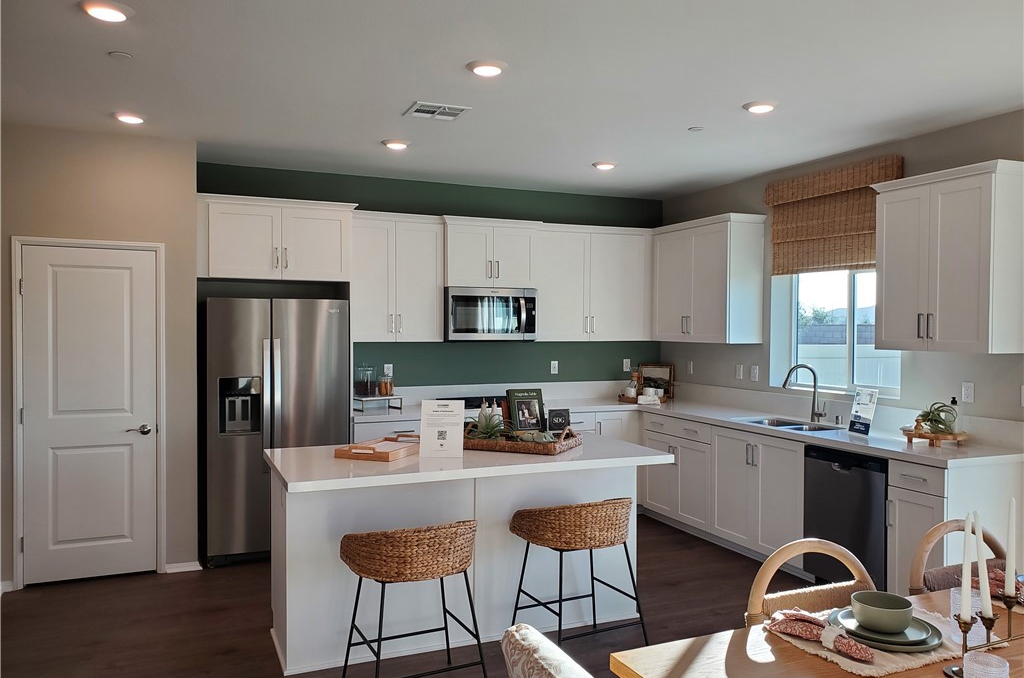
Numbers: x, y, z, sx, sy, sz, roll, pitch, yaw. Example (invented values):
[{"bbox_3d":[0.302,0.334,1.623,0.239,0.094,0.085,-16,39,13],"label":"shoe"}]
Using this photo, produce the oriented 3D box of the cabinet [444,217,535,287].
[{"bbox_3d":[-0.238,-0.692,6.423,0.785,0.550,0.455,0,1,-23],"label":"cabinet"}]

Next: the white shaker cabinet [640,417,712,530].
[{"bbox_3d":[1.546,0.999,6.062,0.625,0.786,0.857,0,1,-23],"label":"white shaker cabinet"}]

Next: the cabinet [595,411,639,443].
[{"bbox_3d":[0.744,0.985,6.609,0.415,0.788,0.619,0,1,-23],"label":"cabinet"}]

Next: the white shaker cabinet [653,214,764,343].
[{"bbox_3d":[1.615,-0.470,6.503,0.365,1.005,1.105,0,1,-23],"label":"white shaker cabinet"}]

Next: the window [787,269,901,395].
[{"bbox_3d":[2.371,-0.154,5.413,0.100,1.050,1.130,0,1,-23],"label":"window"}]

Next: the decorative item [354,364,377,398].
[{"bbox_3d":[-1.124,0.331,5.924,0.157,0.247,0.157,0,1,-23],"label":"decorative item"}]

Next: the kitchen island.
[{"bbox_3d":[-0.241,1.053,4.105,1.963,0.901,0.966,0,1,-23],"label":"kitchen island"}]

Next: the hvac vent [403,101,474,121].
[{"bbox_3d":[-0.414,-1.242,4.237,0.302,0.020,0.290,0,1,-23],"label":"hvac vent"}]

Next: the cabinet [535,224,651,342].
[{"bbox_3d":[0.645,-0.466,6.694,1.125,0.970,0.337,0,1,-23],"label":"cabinet"}]

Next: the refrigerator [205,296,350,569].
[{"bbox_3d":[-1.714,0.598,5.544,0.909,1.750,0.850,0,1,-23],"label":"refrigerator"}]

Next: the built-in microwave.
[{"bbox_3d":[-0.222,-0.193,6.276,0.752,0.425,0.427,0,1,-23],"label":"built-in microwave"}]

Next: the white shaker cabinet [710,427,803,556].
[{"bbox_3d":[1.948,1.067,5.372,0.647,0.860,0.916,0,1,-23],"label":"white shaker cabinet"}]

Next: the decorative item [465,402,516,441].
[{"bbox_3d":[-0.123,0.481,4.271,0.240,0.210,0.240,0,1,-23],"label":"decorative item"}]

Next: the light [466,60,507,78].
[{"bbox_3d":[-0.115,-1.224,3.488,0.188,0.026,0.188,0,1,0],"label":"light"}]

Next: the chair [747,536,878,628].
[{"bbox_3d":[1.129,1.123,2.468,0.580,0.825,0.580,0,1,-23],"label":"chair"}]

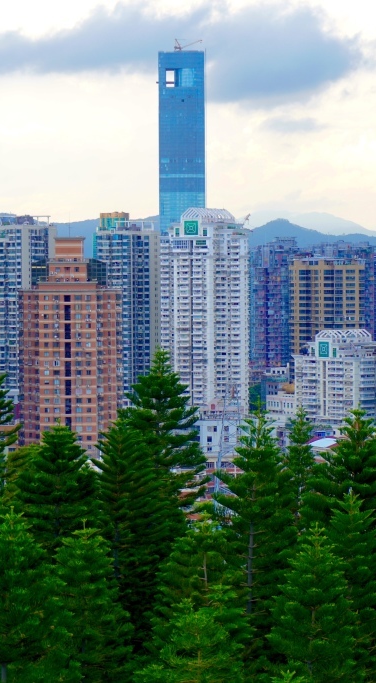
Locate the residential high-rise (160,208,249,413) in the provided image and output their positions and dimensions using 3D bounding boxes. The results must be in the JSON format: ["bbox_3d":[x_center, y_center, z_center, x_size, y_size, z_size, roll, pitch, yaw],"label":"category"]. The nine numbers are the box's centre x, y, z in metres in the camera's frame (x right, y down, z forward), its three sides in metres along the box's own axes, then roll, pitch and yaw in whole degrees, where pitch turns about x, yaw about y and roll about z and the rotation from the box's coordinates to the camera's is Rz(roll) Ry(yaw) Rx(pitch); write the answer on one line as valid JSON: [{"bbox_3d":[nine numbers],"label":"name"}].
[{"bbox_3d":[8.130,-11.800,1016.590,40.000,103.000,33.000,0,2,6],"label":"residential high-rise"}]

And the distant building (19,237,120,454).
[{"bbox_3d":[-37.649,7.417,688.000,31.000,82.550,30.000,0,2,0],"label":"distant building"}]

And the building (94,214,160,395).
[{"bbox_3d":[-27.660,-9.160,986.530,28.000,99.000,24.000,-1,2,-15],"label":"building"}]

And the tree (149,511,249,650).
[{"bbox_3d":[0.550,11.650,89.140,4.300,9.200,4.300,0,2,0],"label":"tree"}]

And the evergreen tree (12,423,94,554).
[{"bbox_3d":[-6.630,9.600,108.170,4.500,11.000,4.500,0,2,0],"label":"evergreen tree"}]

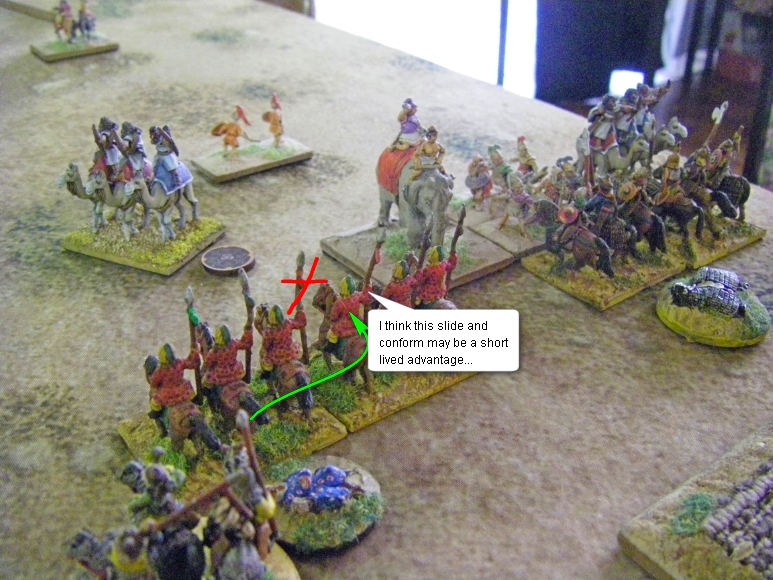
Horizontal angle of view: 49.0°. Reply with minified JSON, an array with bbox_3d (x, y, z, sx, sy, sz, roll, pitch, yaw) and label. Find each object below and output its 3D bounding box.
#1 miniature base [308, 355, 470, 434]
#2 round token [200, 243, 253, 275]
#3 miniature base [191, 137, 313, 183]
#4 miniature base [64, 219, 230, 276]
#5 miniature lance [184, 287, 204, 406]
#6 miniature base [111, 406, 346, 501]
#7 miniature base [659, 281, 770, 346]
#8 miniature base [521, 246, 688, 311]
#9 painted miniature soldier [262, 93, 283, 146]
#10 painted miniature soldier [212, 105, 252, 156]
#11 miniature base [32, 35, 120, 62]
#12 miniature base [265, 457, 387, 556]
[{"bbox_3d":[0.000,0.018,0.208,0.040,0.003,0.030,-21,38,-31],"label":"miniature base"},{"bbox_3d":[-0.047,-0.009,0.251,0.015,0.002,0.015,2,31,-1],"label":"round token"},{"bbox_3d":[-0.050,-0.049,0.319,0.041,0.003,0.019,-22,38,-35],"label":"miniature base"},{"bbox_3d":[-0.074,-0.017,0.262,0.038,0.003,0.031,13,32,18],"label":"miniature base"},{"bbox_3d":[-0.039,0.012,0.173,0.003,0.030,0.002,-17,36,-29],"label":"miniature lance"},{"bbox_3d":[-0.034,0.031,0.186,0.040,0.003,0.030,-20,38,-31],"label":"miniature base"},{"bbox_3d":[0.091,0.005,0.235,0.030,0.004,0.031,2,31,-1],"label":"miniature base"},{"bbox_3d":[0.066,-0.008,0.257,0.040,0.003,0.031,-21,38,-33],"label":"miniature base"},{"bbox_3d":[-0.042,-0.063,0.319,0.006,0.021,0.005,-22,38,-35],"label":"painted miniature soldier"},{"bbox_3d":[-0.056,-0.058,0.310,0.011,0.020,0.009,-22,38,-35],"label":"painted miniature soldier"},{"bbox_3d":[-0.160,-0.125,0.438,0.038,0.003,0.021,-24,40,-37],"label":"miniature base"},{"bbox_3d":[-0.014,0.042,0.167,0.026,0.004,0.024,-2,31,-8],"label":"miniature base"}]

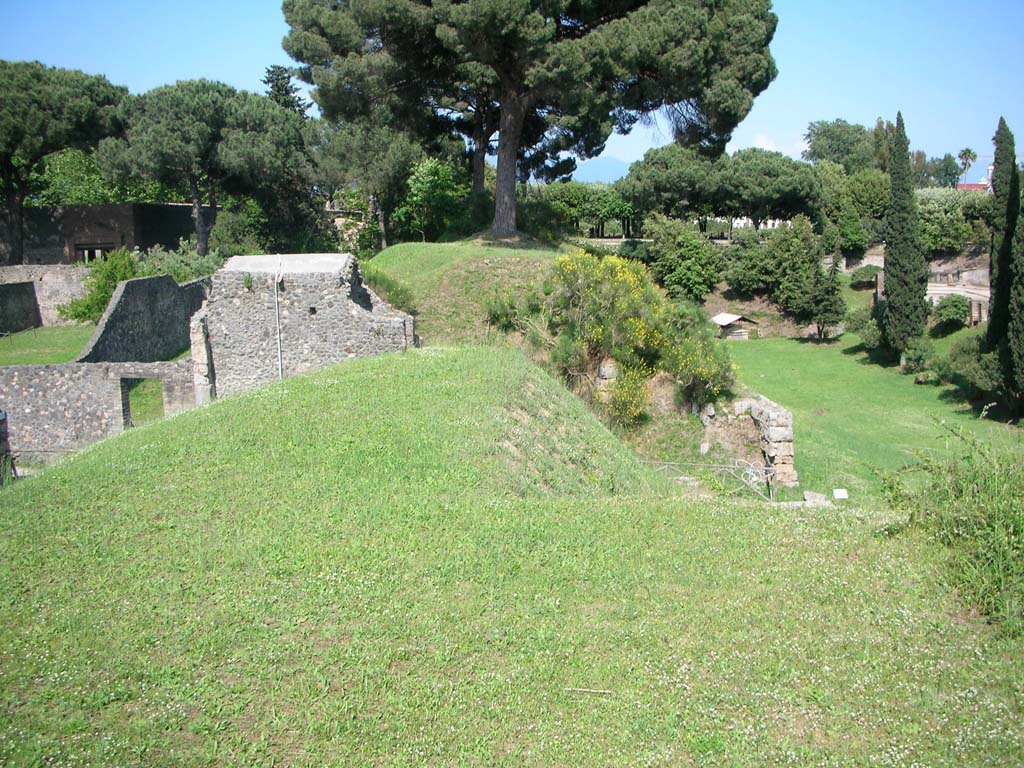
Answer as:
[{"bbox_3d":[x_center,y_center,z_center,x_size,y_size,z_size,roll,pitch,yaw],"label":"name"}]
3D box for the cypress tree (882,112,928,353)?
[{"bbox_3d":[21.019,-7.772,55.307,2.450,13.200,2.450,0,10,0],"label":"cypress tree"}]

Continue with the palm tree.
[{"bbox_3d":[79.729,-35.172,181.632,3.900,12.600,3.900,0,10,0],"label":"palm tree"}]

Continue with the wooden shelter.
[{"bbox_3d":[14.139,-3.700,66.574,2.595,1.486,2.401,-4,11,-22],"label":"wooden shelter"}]

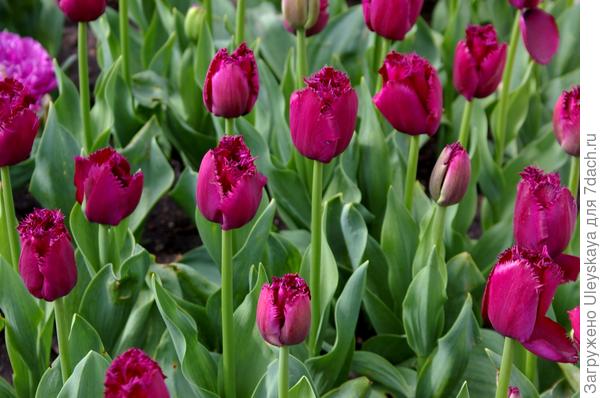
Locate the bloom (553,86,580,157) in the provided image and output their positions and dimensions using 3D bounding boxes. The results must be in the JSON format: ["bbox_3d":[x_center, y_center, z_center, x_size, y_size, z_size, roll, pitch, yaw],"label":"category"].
[{"bbox_3d":[0.252,-0.071,1.610,0.040,0.066,0.040,0,30,0],"label":"bloom"}]

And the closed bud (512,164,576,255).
[{"bbox_3d":[0.209,0.011,1.490,0.052,0.075,0.052,-9,30,0],"label":"closed bud"}]

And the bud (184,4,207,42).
[{"bbox_3d":[-0.112,-0.189,1.880,0.025,0.043,0.025,0,30,0],"label":"bud"}]

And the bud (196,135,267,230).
[{"bbox_3d":[-0.058,-0.014,1.480,0.058,0.078,0.056,2,30,0],"label":"bud"}]

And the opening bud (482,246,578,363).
[{"bbox_3d":[0.185,0.084,1.400,0.077,0.090,0.062,9,30,0],"label":"opening bud"}]

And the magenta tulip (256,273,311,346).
[{"bbox_3d":[-0.013,0.090,1.420,0.044,0.058,0.044,0,30,0],"label":"magenta tulip"}]

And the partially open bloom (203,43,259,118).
[{"bbox_3d":[-0.065,-0.111,1.630,0.052,0.068,0.052,0,30,0],"label":"partially open bloom"}]

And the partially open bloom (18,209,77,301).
[{"bbox_3d":[-0.208,0.046,1.440,0.048,0.073,0.048,0,30,0],"label":"partially open bloom"}]

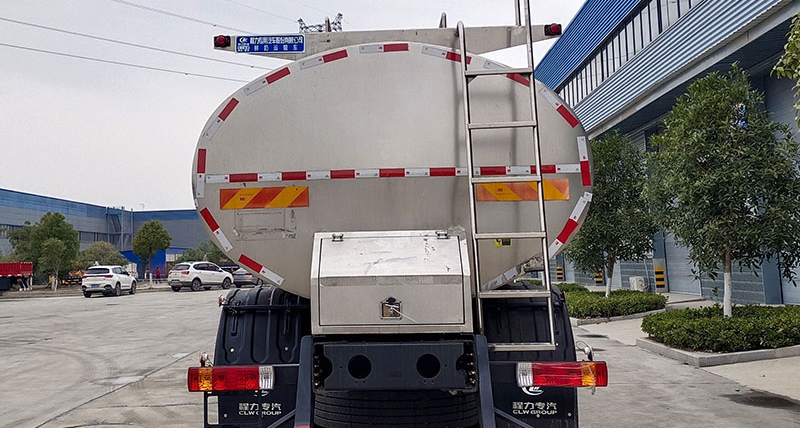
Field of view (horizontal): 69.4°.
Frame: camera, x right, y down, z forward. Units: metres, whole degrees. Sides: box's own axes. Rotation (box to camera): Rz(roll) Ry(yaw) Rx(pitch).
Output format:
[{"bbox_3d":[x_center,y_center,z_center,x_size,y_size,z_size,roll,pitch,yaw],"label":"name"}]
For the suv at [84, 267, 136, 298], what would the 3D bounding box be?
[{"bbox_3d":[-16.659,3.865,33.388,1.840,1.690,4.500,-1,-5,-9],"label":"suv"}]

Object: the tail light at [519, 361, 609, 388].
[{"bbox_3d":[0.853,0.845,3.067,0.457,0.125,0.090,-2,-5,2],"label":"tail light"}]

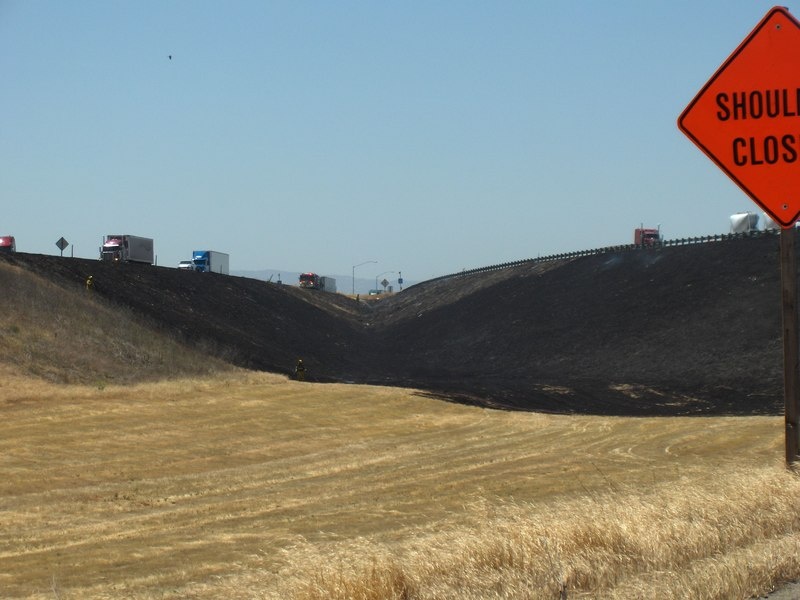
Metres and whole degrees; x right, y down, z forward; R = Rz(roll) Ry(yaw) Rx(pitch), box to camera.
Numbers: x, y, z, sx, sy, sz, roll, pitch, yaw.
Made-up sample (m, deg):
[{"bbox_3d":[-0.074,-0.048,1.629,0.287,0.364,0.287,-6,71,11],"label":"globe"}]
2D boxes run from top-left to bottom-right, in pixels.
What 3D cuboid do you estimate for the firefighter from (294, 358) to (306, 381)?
[{"bbox_3d":[-8.364,5.953,228.000,0.780,1.830,0.500,0,0,-12],"label":"firefighter"}]

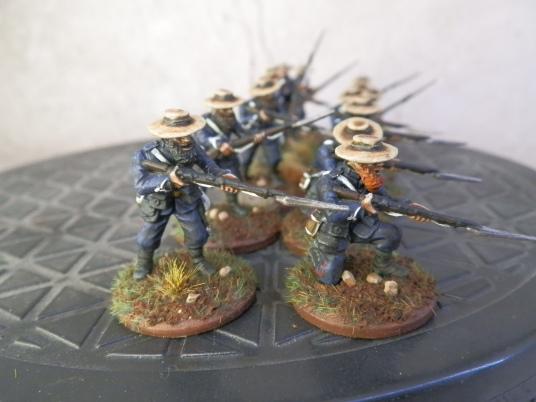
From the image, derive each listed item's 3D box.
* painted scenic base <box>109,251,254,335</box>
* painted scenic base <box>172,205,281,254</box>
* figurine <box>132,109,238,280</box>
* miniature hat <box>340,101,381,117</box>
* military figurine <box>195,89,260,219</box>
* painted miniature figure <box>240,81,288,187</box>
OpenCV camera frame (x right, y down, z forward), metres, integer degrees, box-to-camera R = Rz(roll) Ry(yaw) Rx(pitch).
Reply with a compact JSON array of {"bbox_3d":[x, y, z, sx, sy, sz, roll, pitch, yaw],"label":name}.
[{"bbox_3d":[-0.015,0.015,0.079,0.025,0.004,0.025,-3,19,1],"label":"painted scenic base"},{"bbox_3d":[-0.009,0.006,0.105,0.025,0.004,0.025,-3,19,1],"label":"painted scenic base"},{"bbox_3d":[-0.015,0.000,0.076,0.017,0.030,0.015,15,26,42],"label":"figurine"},{"bbox_3d":[0.024,-0.025,0.111,0.010,0.003,0.010,9,31,27],"label":"miniature hat"},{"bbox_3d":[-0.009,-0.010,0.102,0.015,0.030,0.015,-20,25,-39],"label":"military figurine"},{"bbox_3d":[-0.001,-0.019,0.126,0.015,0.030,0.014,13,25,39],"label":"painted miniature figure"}]

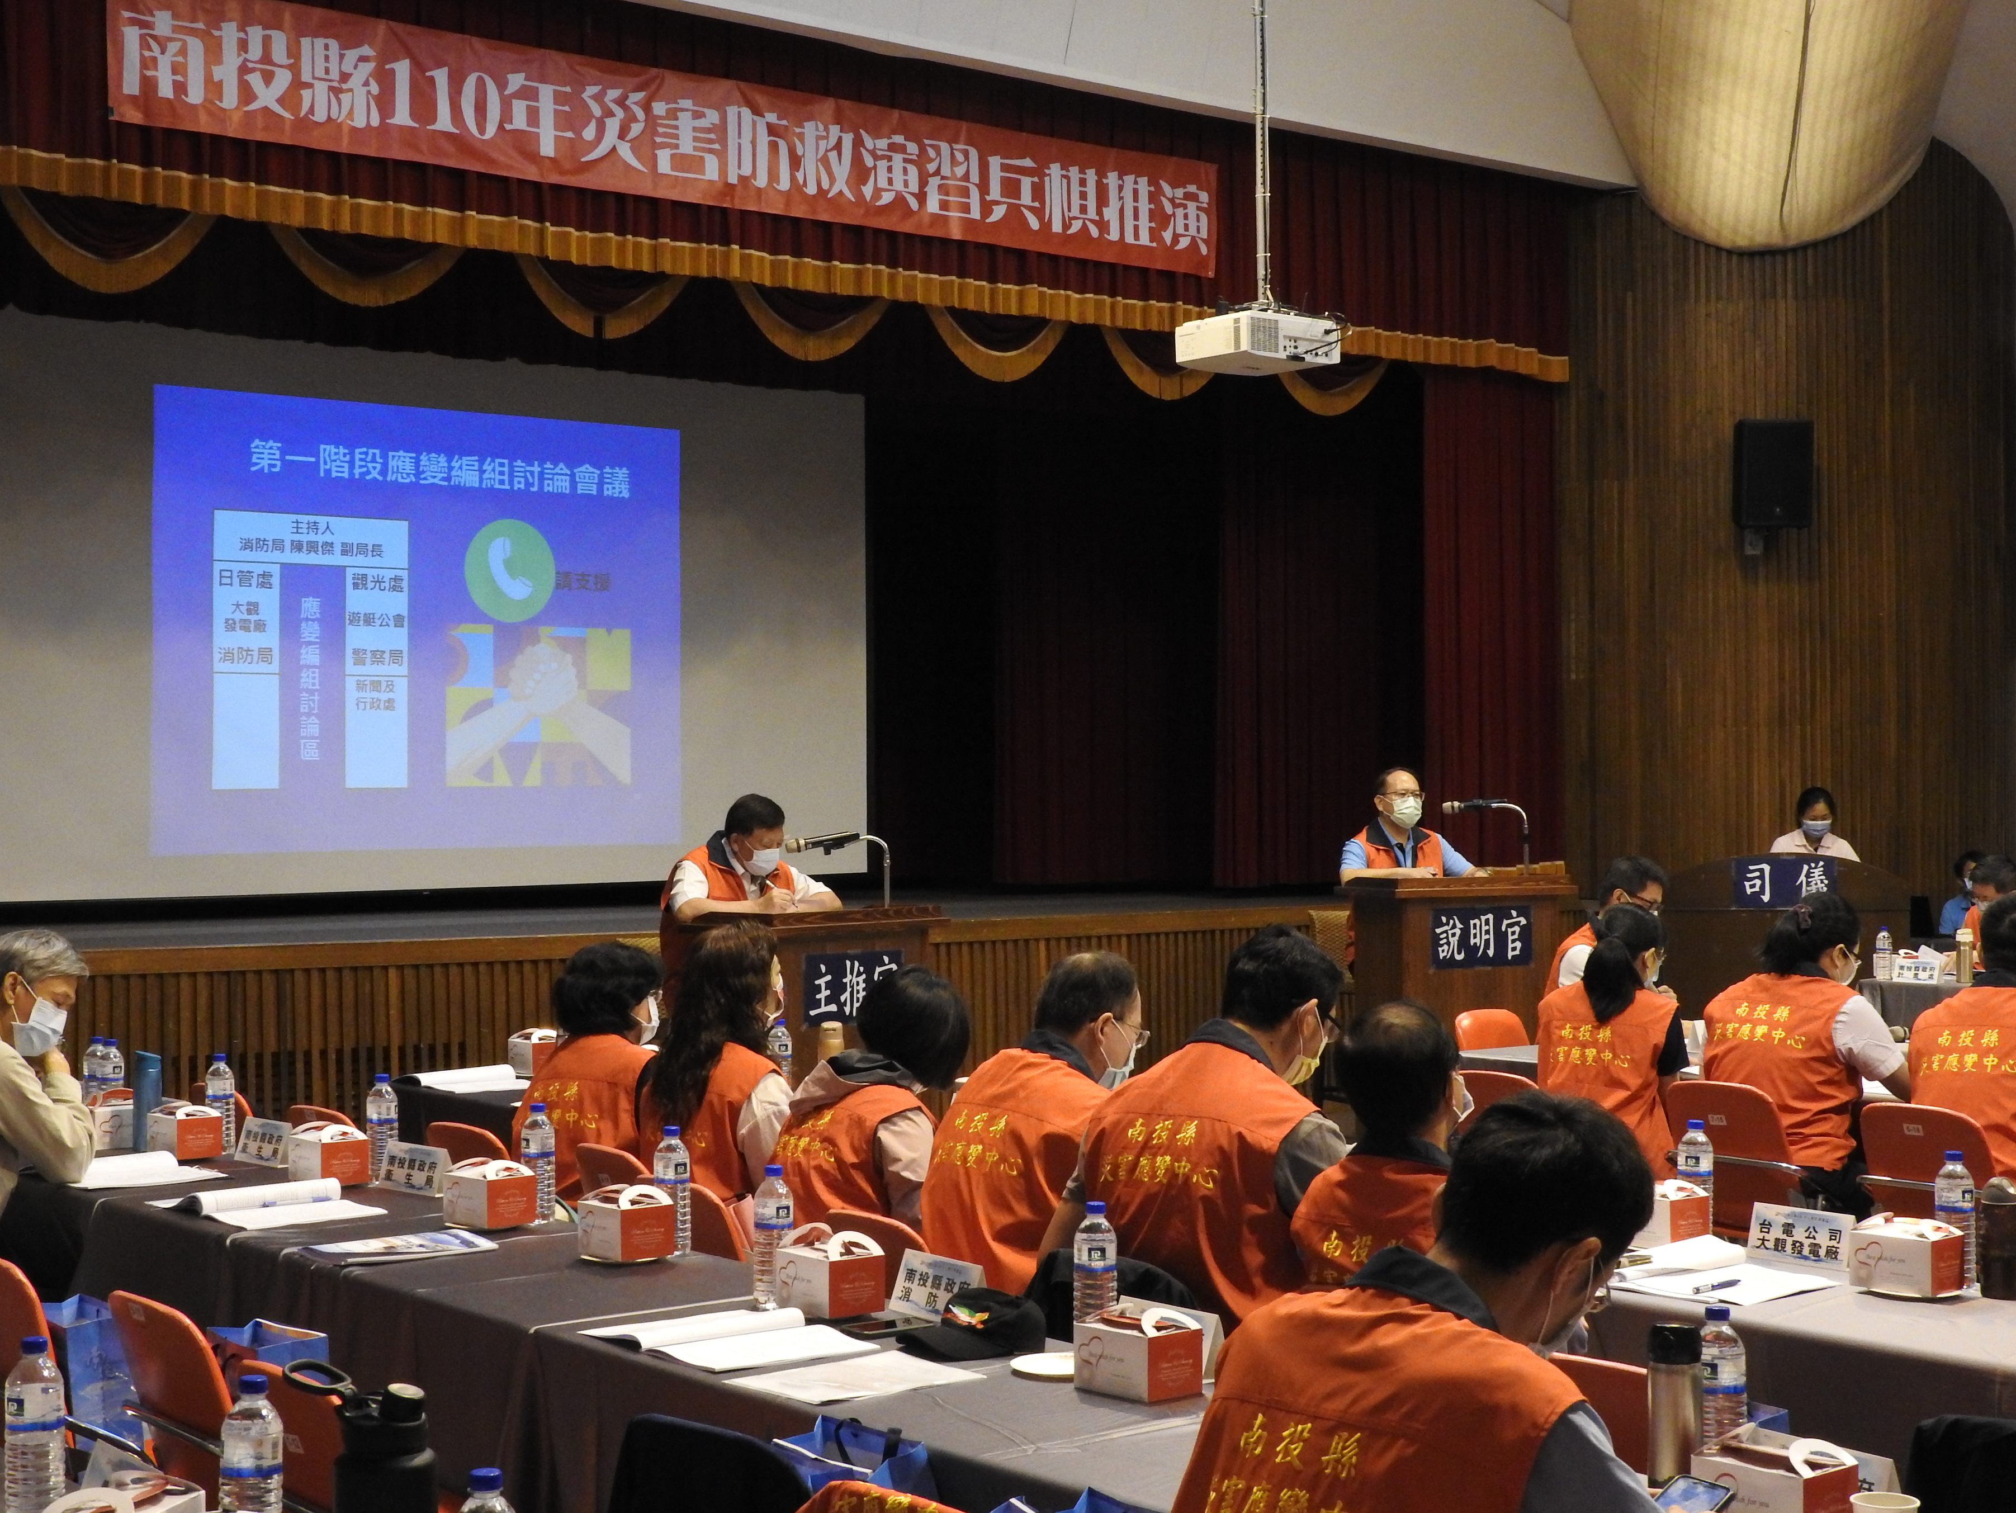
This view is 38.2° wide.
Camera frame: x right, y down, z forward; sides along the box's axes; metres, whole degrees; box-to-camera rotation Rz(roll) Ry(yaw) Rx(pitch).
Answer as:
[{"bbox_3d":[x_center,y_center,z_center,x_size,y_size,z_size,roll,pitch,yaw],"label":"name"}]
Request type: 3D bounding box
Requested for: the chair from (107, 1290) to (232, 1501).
[{"bbox_3d":[-1.141,1.236,4.618,0.500,0.790,0.450,0,-1,-38],"label":"chair"}]

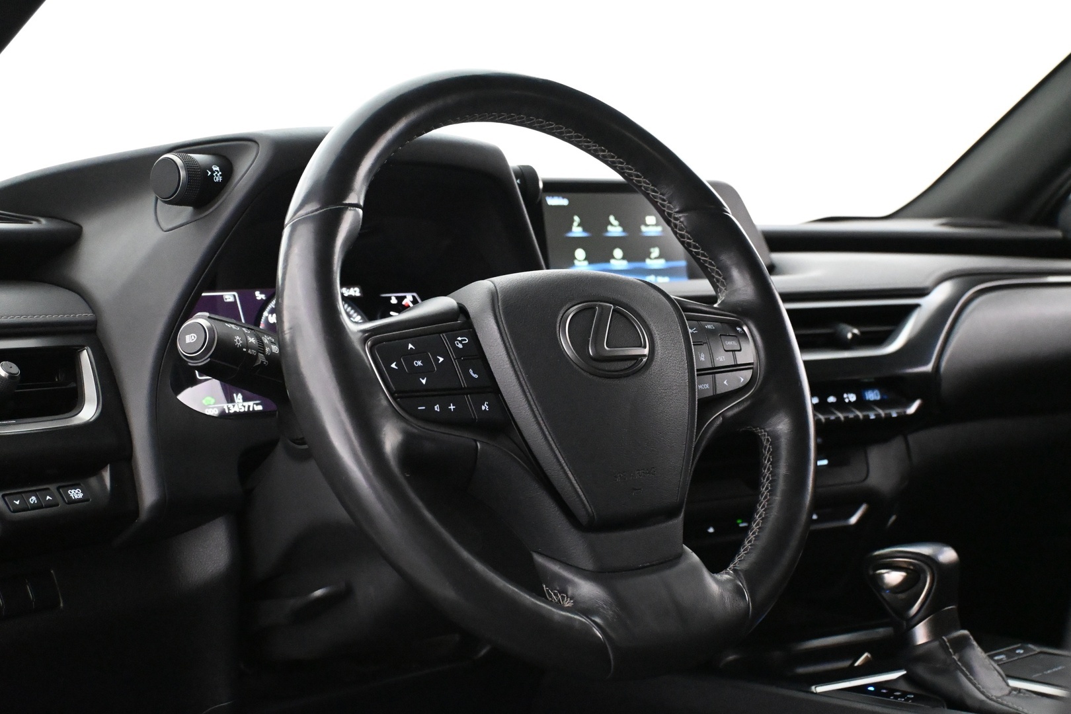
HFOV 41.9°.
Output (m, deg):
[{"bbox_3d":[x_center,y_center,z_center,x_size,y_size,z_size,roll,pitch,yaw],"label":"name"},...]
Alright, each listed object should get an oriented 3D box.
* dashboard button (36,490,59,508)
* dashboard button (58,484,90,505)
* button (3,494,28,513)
[{"bbox_3d":[-0.270,0.079,0.771,0.009,0.006,0.012,-5,46,-47],"label":"dashboard button"},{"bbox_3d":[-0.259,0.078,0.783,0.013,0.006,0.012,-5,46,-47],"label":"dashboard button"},{"bbox_3d":[-0.282,0.080,0.758,0.011,0.006,0.012,-5,46,-47],"label":"button"}]

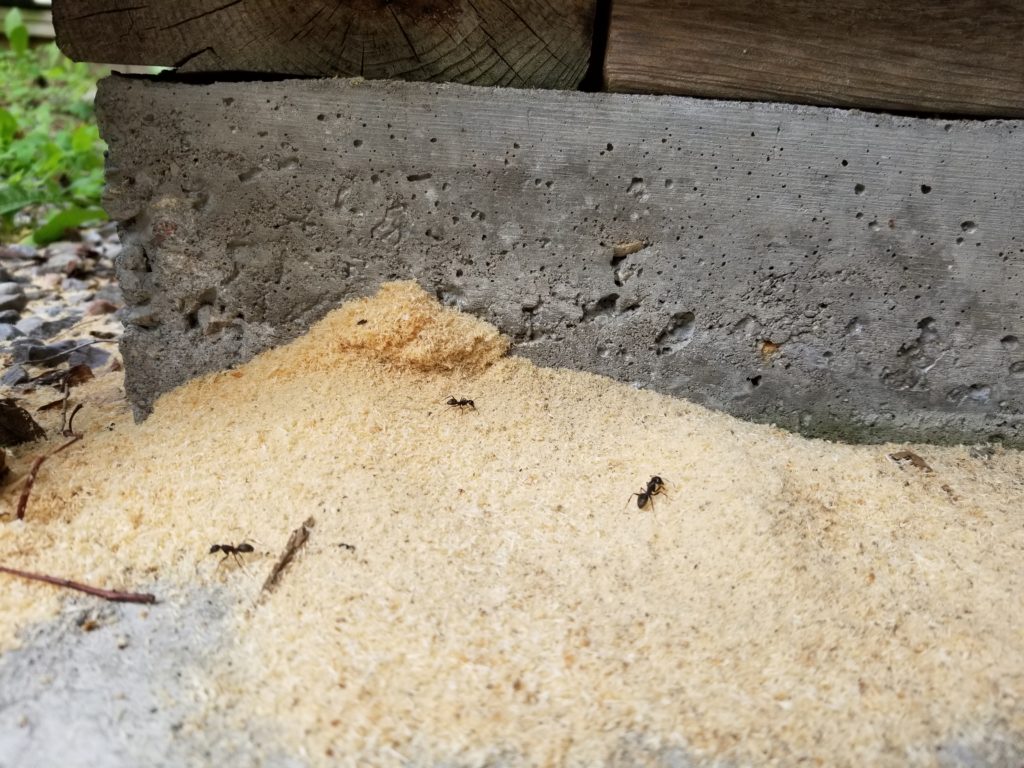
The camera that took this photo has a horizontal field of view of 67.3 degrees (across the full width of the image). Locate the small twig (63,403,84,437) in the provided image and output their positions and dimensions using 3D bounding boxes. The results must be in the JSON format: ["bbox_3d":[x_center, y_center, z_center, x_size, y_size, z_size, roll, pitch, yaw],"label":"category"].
[{"bbox_3d":[-0.146,0.012,0.256,0.004,0.006,0.016,-2,24,-13],"label":"small twig"}]

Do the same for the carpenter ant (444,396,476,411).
[{"bbox_3d":[-0.017,0.006,0.250,0.010,0.003,0.005,4,31,1],"label":"carpenter ant"}]

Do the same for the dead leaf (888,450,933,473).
[{"bbox_3d":[0.138,0.027,0.266,0.013,0.003,0.007,17,27,29],"label":"dead leaf"}]

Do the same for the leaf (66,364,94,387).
[{"bbox_3d":[-0.164,-0.003,0.291,0.009,0.005,0.010,3,23,0],"label":"leaf"}]

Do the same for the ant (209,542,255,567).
[{"bbox_3d":[-0.071,0.043,0.194,0.011,0.004,0.005,4,28,2],"label":"ant"}]

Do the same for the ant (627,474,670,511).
[{"bbox_3d":[0.039,0.030,0.218,0.007,0.004,0.012,20,36,25],"label":"ant"}]

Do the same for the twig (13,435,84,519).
[{"bbox_3d":[-0.139,0.027,0.229,0.007,0.004,0.045,-2,24,-13],"label":"twig"}]

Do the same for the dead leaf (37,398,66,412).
[{"bbox_3d":[-0.164,0.008,0.274,0.003,0.003,0.011,17,27,29],"label":"dead leaf"}]

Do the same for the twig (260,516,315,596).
[{"bbox_3d":[-0.056,0.043,0.190,0.003,0.003,0.025,8,31,9],"label":"twig"}]

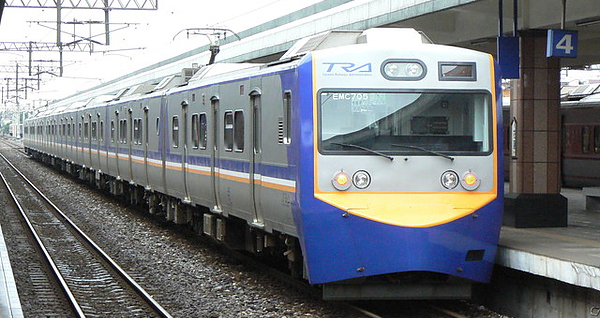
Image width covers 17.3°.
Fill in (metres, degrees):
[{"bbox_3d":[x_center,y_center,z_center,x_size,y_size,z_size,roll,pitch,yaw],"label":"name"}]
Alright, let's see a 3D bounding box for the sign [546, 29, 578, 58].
[{"bbox_3d":[3.799,-1.675,28.600,0.390,0.390,0.200,3,0,-12],"label":"sign"}]

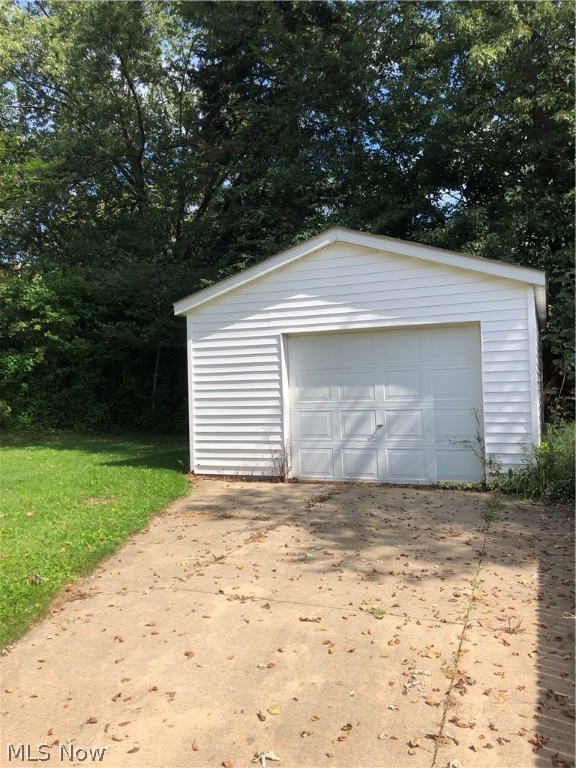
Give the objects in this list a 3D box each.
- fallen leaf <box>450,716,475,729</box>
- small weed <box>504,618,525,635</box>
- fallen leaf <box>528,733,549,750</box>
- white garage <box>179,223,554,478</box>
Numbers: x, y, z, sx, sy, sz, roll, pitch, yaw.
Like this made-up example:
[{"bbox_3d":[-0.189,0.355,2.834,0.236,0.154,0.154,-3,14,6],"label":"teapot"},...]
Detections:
[{"bbox_3d":[0.726,1.414,2.598,0.100,0.020,0.045,-2,-1,33],"label":"fallen leaf"},{"bbox_3d":[1.282,1.365,3.522,0.100,0.070,0.075,-2,0,23],"label":"small weed"},{"bbox_3d":[0.985,1.401,2.441,0.073,0.030,0.060,-2,0,23],"label":"fallen leaf"},{"bbox_3d":[2.024,-0.379,11.575,5.209,3.511,6.840,-2,0,23],"label":"white garage"}]

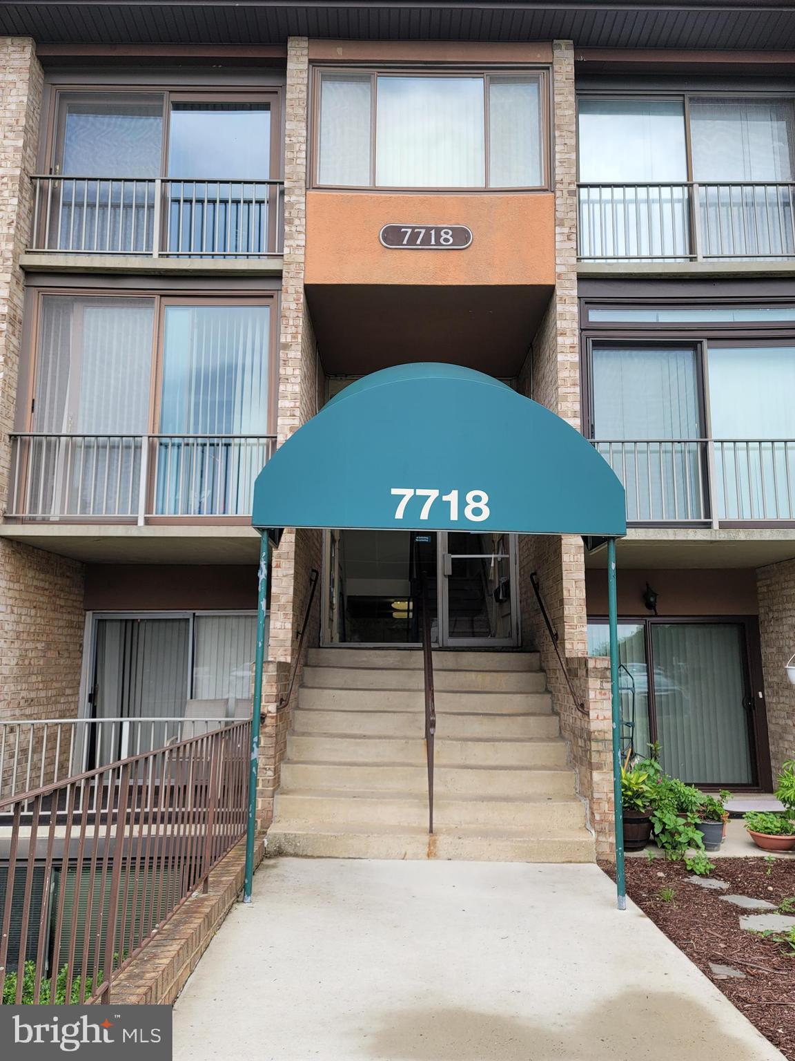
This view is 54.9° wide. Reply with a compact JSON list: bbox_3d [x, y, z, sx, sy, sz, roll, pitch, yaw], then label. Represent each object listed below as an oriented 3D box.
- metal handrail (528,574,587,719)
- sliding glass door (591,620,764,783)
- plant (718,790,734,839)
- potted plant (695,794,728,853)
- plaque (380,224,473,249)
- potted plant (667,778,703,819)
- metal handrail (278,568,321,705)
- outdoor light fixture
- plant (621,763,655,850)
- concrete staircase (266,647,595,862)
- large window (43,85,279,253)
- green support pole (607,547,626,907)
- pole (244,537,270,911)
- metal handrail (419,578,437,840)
[{"bbox_3d":[1.389,0.922,6.806,0.110,1.300,2.000,0,-8,0],"label":"metal handrail"},{"bbox_3d":[3.120,2.048,9.212,2.400,2.005,0.120,0,-9,0],"label":"sliding glass door"},{"bbox_3d":[2.943,2.554,6.925,0.170,0.410,0.170,0,-8,0],"label":"plant"},{"bbox_3d":[2.662,2.480,6.537,0.250,0.438,0.250,0,-8,0],"label":"potted plant"},{"bbox_3d":[0.282,-2.895,7.547,0.915,0.264,0.040,0,-9,0],"label":"plaque"},{"bbox_3d":[2.639,2.553,7.003,0.340,0.546,0.340,0,-9,0],"label":"potted plant"},{"bbox_3d":[-0.912,0.916,7.215,0.130,1.322,2.150,0,-9,0],"label":"metal handrail"},{"bbox_3d":[3.084,0.827,9.284,0.200,0.402,0.220,0,-9,0],"label":"outdoor light fixture"},{"bbox_3d":[2.097,2.413,6.718,0.340,0.724,0.340,0,-9,0],"label":"plant"},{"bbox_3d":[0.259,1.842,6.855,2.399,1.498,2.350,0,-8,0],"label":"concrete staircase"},{"bbox_3d":[-2.426,-3.664,7.936,2.413,2.060,0.120,0,-9,0],"label":"large window"},{"bbox_3d":[1.367,1.160,4.772,0.055,2.254,0.055,1,-8,0],"label":"green support pole"},{"bbox_3d":[-0.890,1.139,4.844,0.055,2.286,0.055,1,-8,0],"label":"pole"},{"bbox_3d":[0.265,1.326,6.815,0.070,2.133,2.280,0,-8,0],"label":"metal handrail"}]

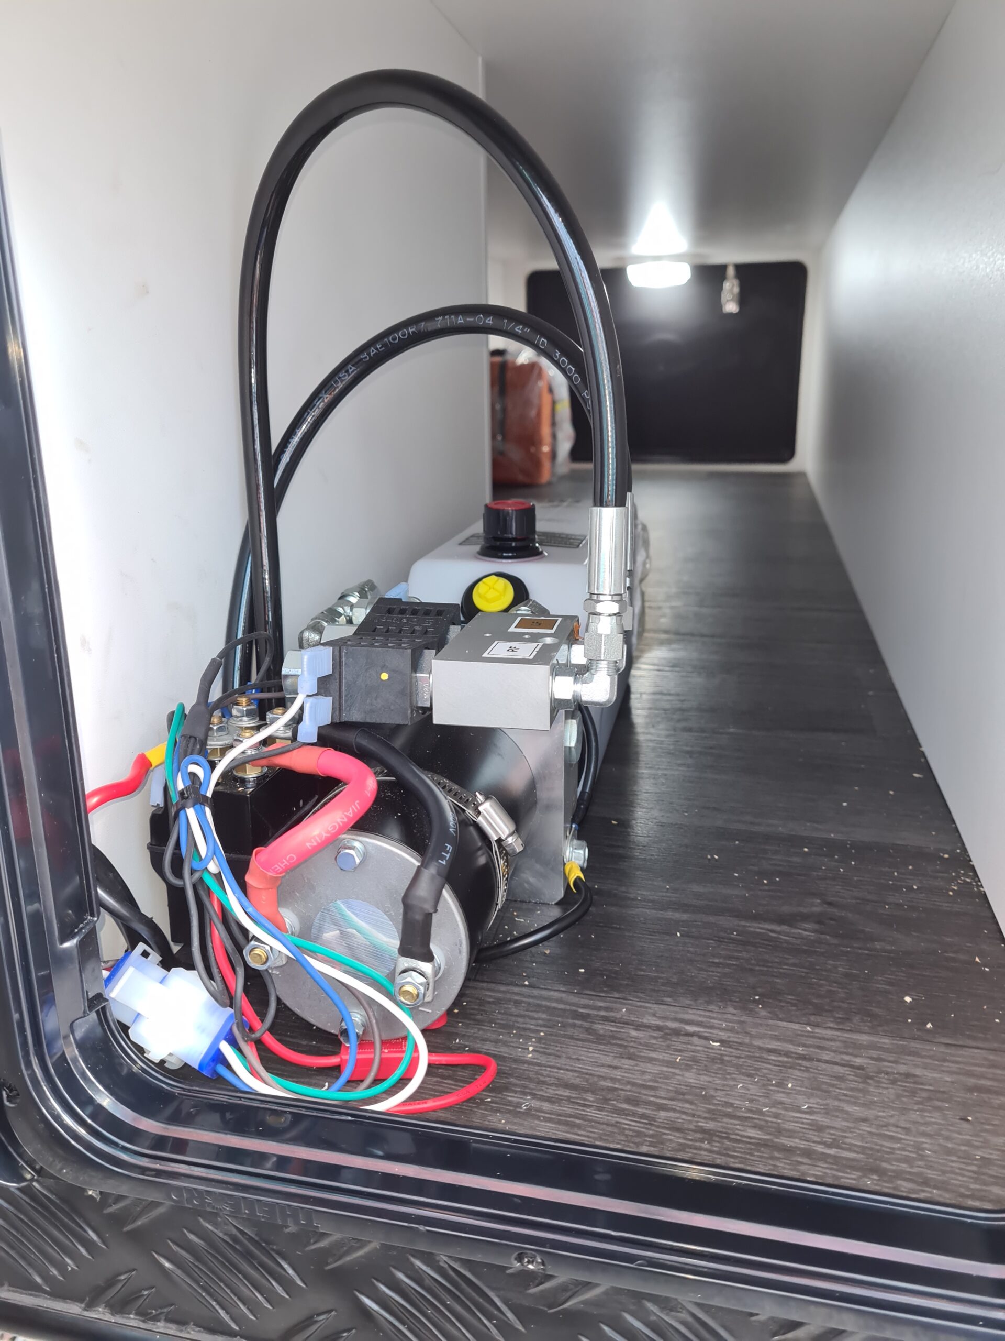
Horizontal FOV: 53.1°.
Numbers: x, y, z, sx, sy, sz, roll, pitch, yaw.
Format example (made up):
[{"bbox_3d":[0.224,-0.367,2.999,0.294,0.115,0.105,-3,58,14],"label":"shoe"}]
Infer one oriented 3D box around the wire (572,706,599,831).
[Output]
[{"bbox_3d":[0.042,0.047,0.503,0.015,0.064,0.025,2,17,11],"label":"wire"}]

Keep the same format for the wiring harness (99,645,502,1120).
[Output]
[{"bbox_3d":[-0.075,0.071,0.390,0.147,0.150,0.115,2,17,11],"label":"wiring harness"}]

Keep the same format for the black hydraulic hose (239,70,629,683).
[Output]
[{"bbox_3d":[-0.035,-0.110,0.429,0.180,0.250,0.048,7,18,24],"label":"black hydraulic hose"}]

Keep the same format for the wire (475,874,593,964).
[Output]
[{"bbox_3d":[0.017,0.113,0.479,0.050,0.021,0.088,2,17,11],"label":"wire"}]

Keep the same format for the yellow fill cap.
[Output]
[{"bbox_3d":[-0.005,-0.039,0.505,0.021,0.021,0.013,2,-28,11],"label":"yellow fill cap"}]

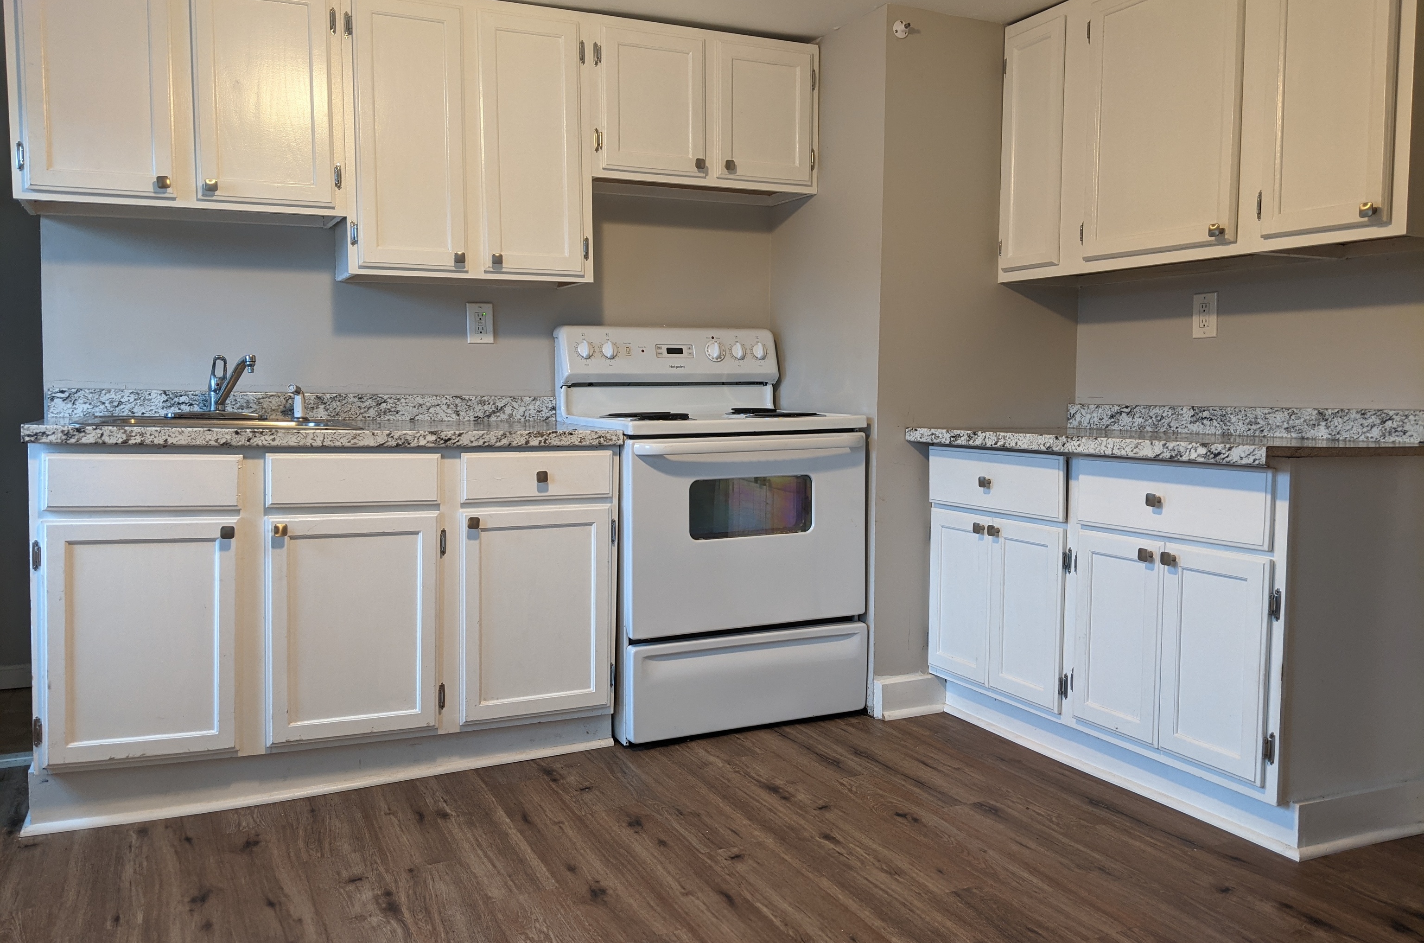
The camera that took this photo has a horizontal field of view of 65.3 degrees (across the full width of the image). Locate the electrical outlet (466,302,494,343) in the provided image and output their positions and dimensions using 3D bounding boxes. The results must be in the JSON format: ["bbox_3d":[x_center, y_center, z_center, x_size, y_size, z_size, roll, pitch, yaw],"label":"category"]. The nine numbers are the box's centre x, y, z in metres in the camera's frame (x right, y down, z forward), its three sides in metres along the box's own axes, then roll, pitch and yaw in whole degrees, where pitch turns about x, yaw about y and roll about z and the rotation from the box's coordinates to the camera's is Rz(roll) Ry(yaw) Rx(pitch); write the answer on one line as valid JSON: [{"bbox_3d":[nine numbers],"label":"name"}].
[{"bbox_3d":[-0.724,-0.463,3.478,0.080,0.124,0.012,-1,4,-25],"label":"electrical outlet"}]

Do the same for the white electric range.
[{"bbox_3d":[-0.018,0.141,3.474,0.759,1.190,0.675,-1,4,-25],"label":"white electric range"}]

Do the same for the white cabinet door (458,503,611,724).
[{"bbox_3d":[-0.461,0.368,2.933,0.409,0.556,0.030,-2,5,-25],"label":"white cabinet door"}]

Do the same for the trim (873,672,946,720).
[{"bbox_3d":[0.595,0.687,3.385,0.260,0.120,0.032,-1,4,-25],"label":"trim"}]

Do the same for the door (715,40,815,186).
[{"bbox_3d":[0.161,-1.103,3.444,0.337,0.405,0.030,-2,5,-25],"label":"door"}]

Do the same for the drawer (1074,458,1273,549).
[{"bbox_3d":[1.042,0.066,2.558,0.042,0.168,0.568,-1,4,-25],"label":"drawer"}]

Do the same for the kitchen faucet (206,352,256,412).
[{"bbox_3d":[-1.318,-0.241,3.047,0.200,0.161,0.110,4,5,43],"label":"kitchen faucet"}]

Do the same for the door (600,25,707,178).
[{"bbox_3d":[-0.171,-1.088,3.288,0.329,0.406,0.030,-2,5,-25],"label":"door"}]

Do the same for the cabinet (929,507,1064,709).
[{"bbox_3d":[1.031,0.370,3.242,0.580,0.493,0.573,-1,4,-25],"label":"cabinet"}]

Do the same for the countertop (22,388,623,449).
[{"bbox_3d":[-1.011,-0.147,3.013,1.398,0.133,0.651,-1,4,-25],"label":"countertop"}]

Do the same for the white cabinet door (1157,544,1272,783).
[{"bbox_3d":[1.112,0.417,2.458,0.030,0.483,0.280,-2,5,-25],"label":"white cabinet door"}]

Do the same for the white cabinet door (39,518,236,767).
[{"bbox_3d":[-1.290,0.383,2.526,0.401,0.555,0.027,-2,5,-25],"label":"white cabinet door"}]

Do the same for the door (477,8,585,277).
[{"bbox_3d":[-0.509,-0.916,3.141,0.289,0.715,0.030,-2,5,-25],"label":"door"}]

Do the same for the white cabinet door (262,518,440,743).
[{"bbox_3d":[-0.873,0.379,2.721,0.402,0.549,0.027,-2,5,-25],"label":"white cabinet door"}]

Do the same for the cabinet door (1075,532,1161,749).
[{"bbox_3d":[0.986,0.396,2.703,0.035,0.482,0.279,-1,4,-25],"label":"cabinet door"}]

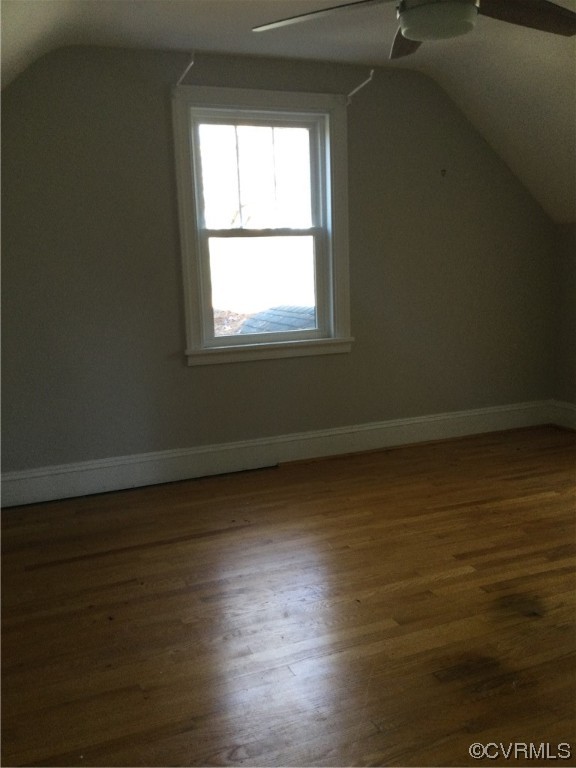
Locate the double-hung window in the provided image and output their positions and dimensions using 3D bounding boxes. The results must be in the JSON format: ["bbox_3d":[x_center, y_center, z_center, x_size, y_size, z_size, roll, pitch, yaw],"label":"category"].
[{"bbox_3d":[-0.120,-0.907,4.027,1.082,1.537,0.100,-6,10,-21],"label":"double-hung window"}]

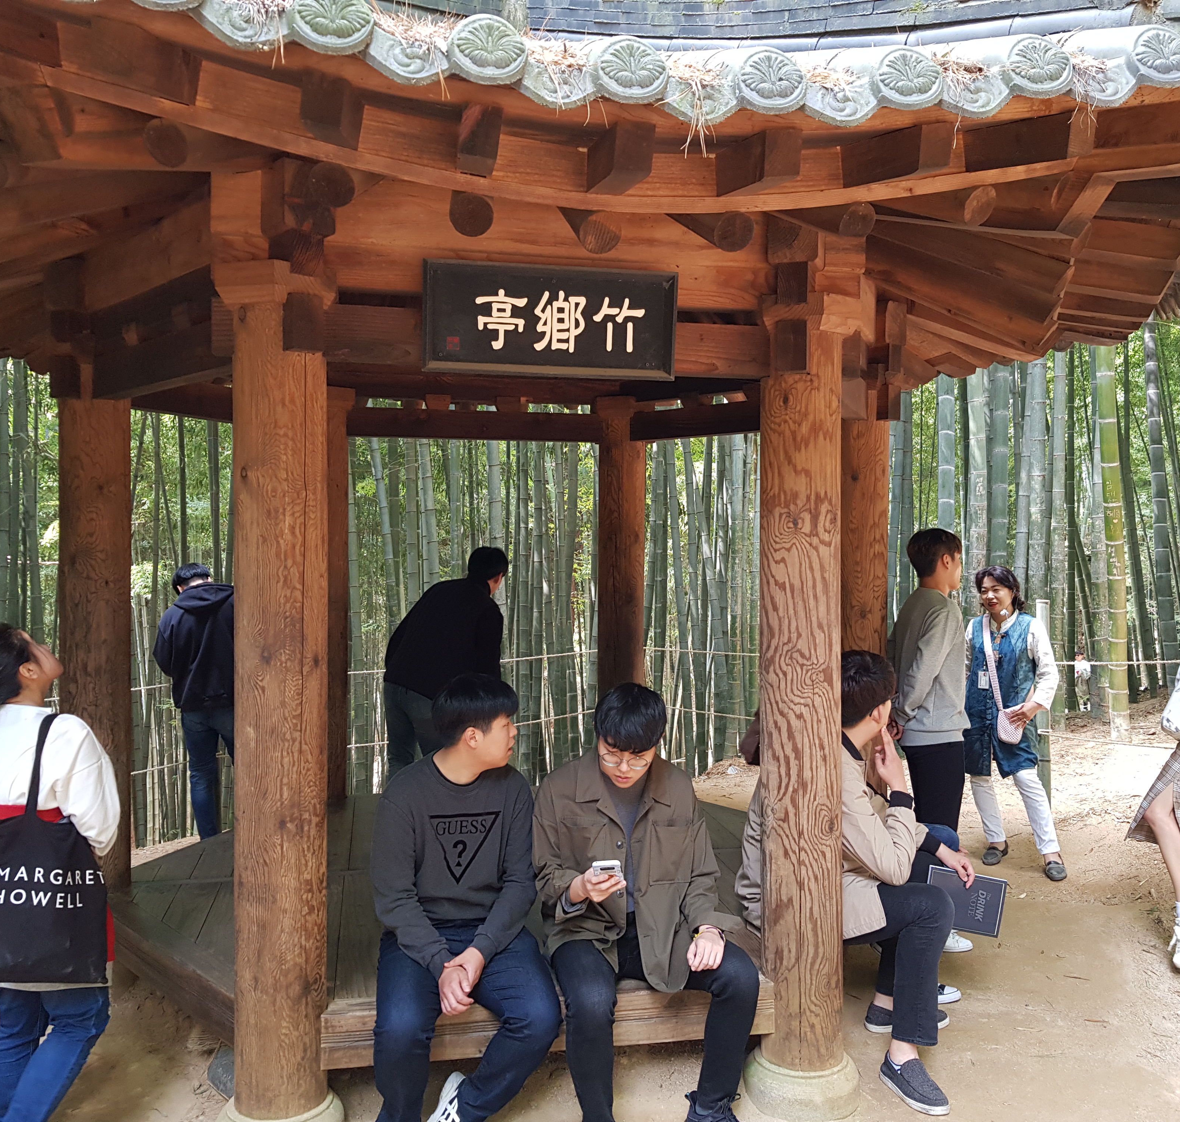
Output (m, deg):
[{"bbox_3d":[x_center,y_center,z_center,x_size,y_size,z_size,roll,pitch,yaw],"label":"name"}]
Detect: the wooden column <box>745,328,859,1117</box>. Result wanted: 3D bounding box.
[{"bbox_3d":[0.618,0.446,3.283,0.331,2.213,0.331,0,1,6],"label":"wooden column"}]

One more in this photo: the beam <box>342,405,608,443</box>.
[{"bbox_3d":[-0.544,-0.648,5.361,1.339,0.145,0.110,0,2,-11],"label":"beam"}]

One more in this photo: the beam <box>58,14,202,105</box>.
[{"bbox_3d":[-0.838,-0.912,2.063,0.075,0.107,0.331,0,14,9],"label":"beam"}]

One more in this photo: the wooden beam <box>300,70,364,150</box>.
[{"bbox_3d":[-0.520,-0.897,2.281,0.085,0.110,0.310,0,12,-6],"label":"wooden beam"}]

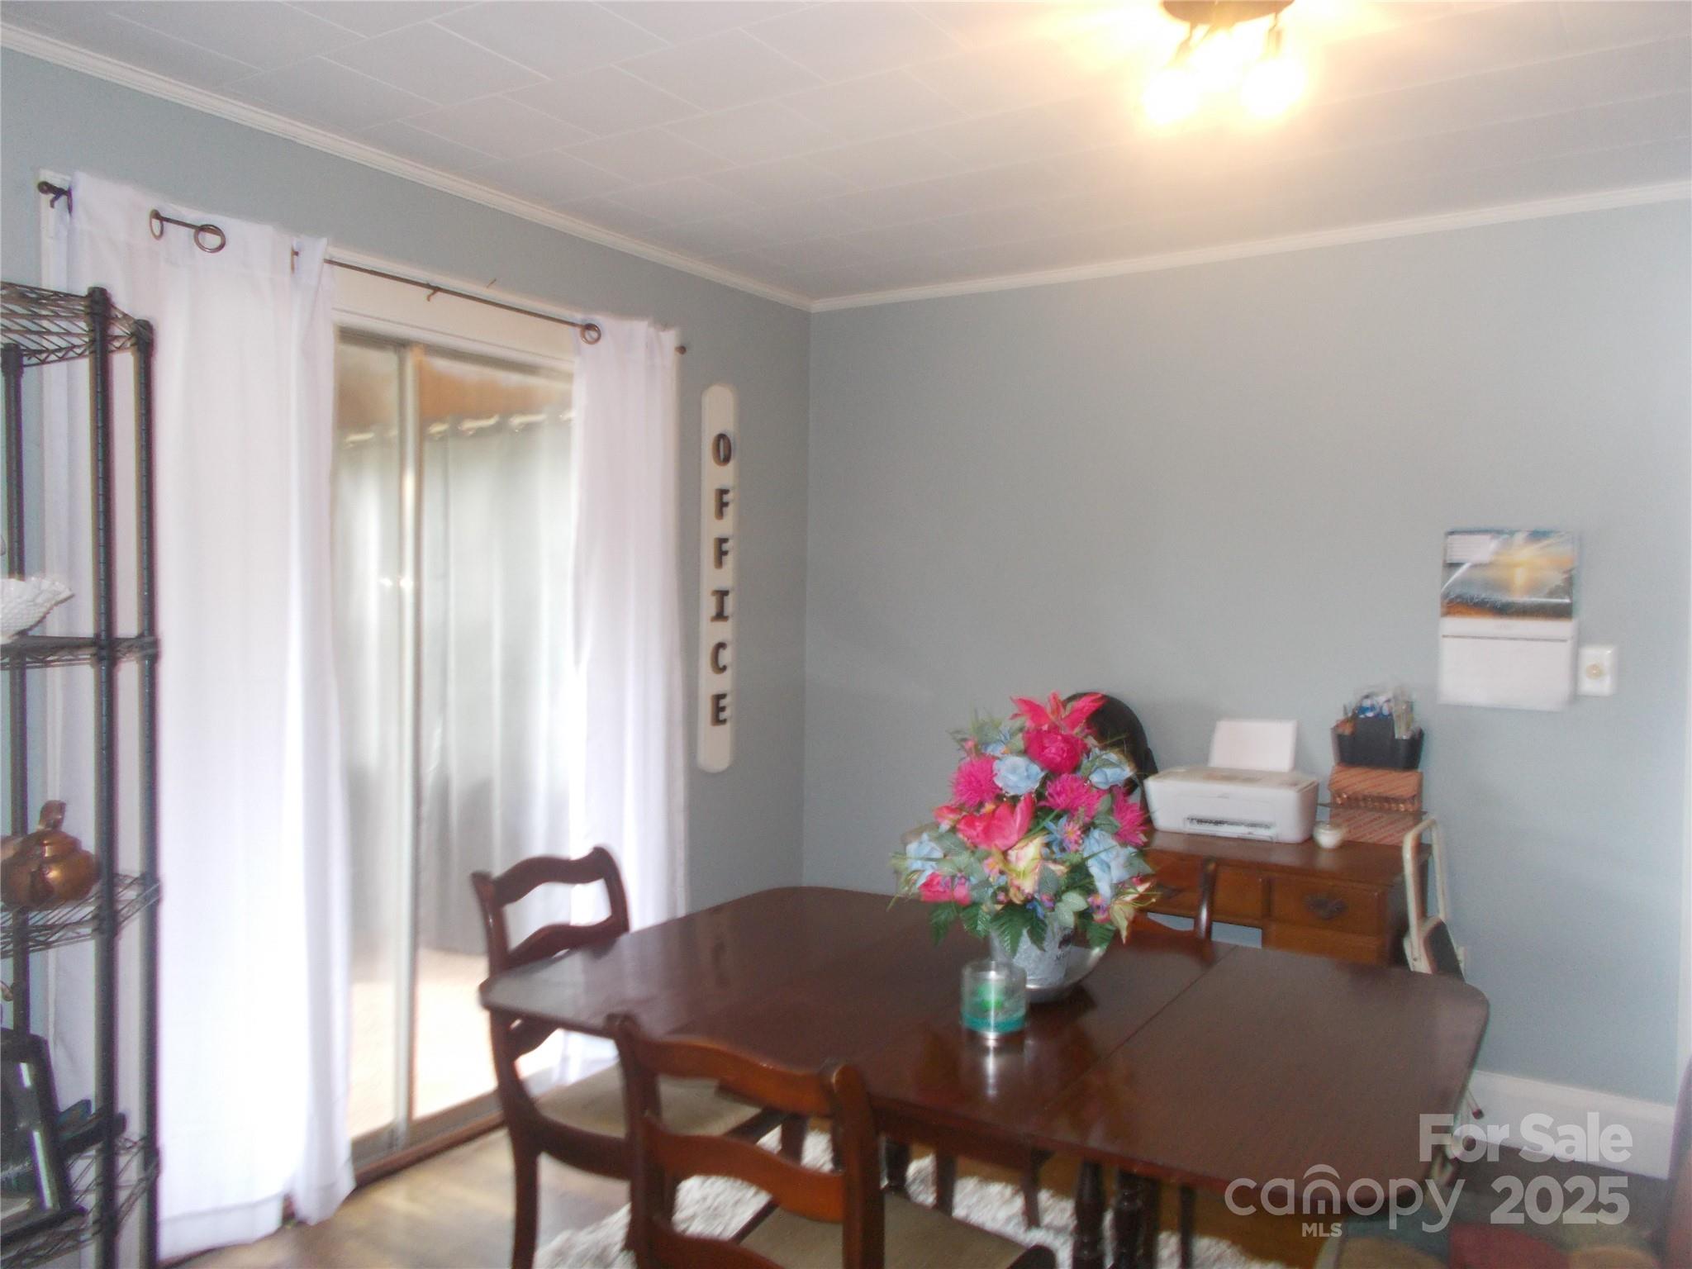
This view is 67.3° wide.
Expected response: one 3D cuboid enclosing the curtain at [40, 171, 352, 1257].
[{"bbox_3d":[-1.241,0.215,2.541,0.110,2.100,0.570,2,3,31],"label":"curtain"}]

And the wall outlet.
[{"bbox_3d":[1.911,0.093,3.234,0.077,0.121,0.015,2,3,31],"label":"wall outlet"}]

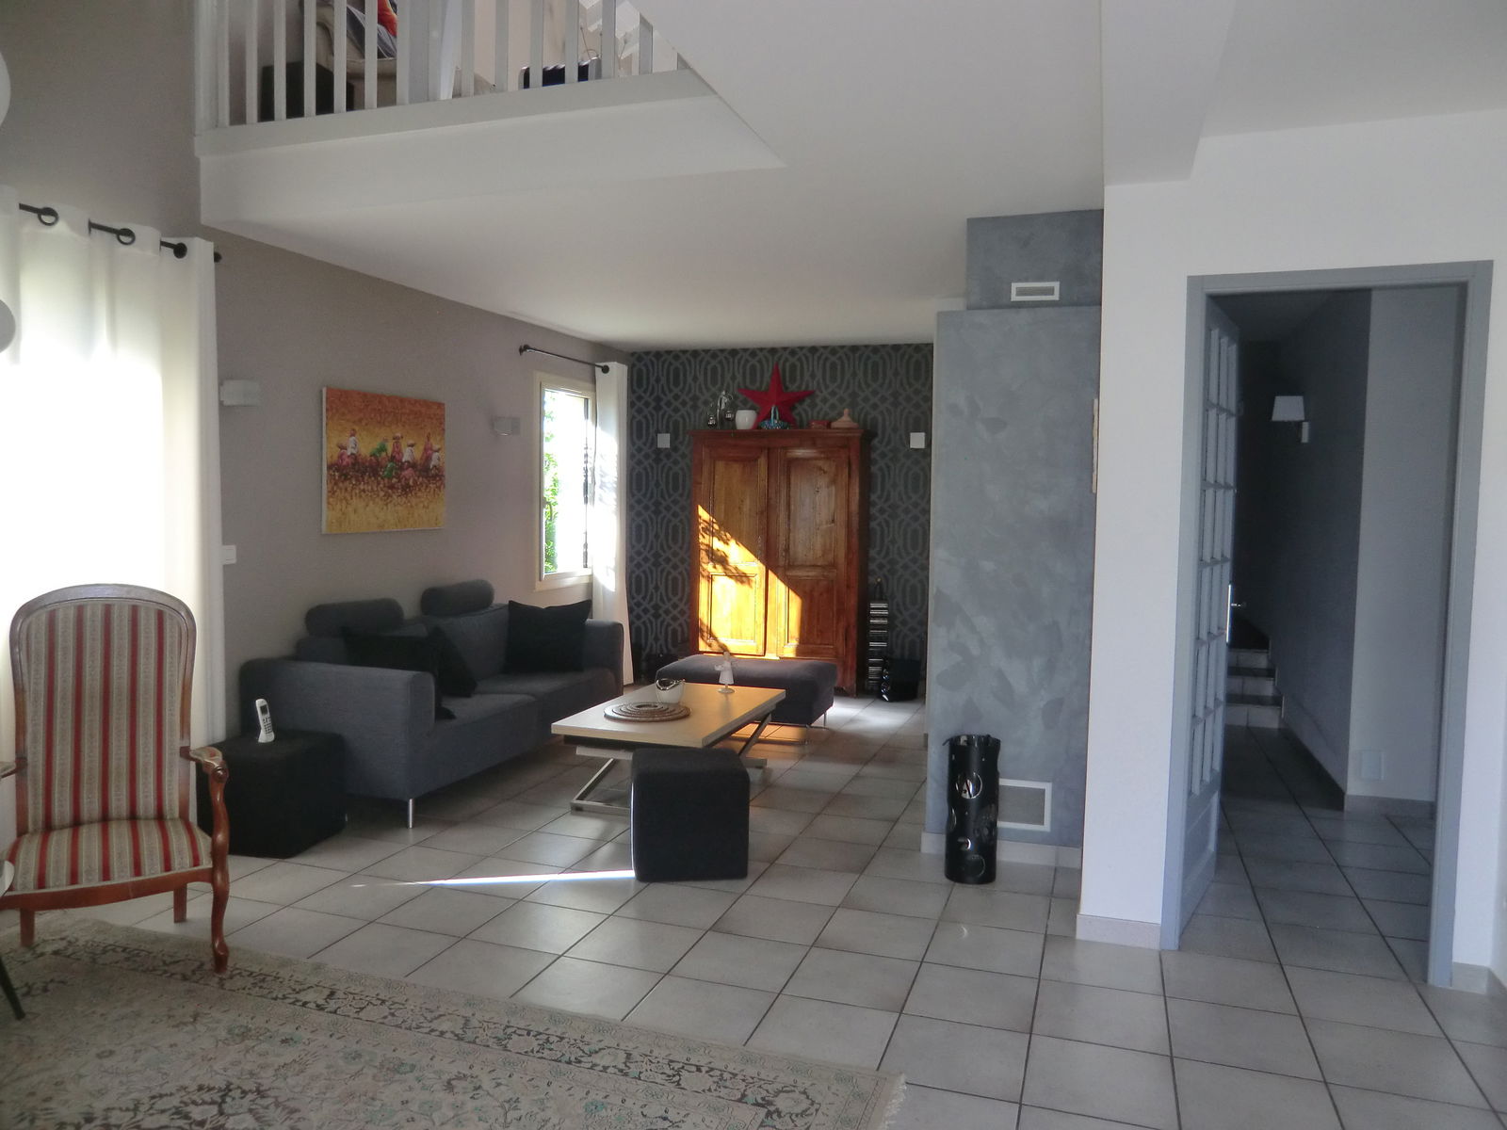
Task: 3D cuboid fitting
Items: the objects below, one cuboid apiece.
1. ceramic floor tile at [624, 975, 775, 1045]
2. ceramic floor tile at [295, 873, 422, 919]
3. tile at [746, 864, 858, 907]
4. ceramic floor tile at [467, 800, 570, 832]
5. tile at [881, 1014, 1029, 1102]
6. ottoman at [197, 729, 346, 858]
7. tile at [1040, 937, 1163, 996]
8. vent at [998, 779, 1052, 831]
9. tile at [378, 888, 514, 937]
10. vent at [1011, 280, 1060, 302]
[{"bbox_3d":[-0.142,1.210,2.831,0.337,0.010,0.337,2,3,18],"label":"ceramic floor tile"},{"bbox_3d":[-1.340,1.154,3.596,0.338,0.010,0.338,2,3,18],"label":"ceramic floor tile"},{"bbox_3d":[0.183,1.166,3.816,0.338,0.010,0.338,2,3,18],"label":"tile"},{"bbox_3d":[-1.006,1.103,4.558,0.337,0.010,0.337,2,3,18],"label":"ceramic floor tile"},{"bbox_3d":[0.510,1.233,2.621,0.338,0.010,0.338,2,3,18],"label":"tile"},{"bbox_3d":[-1.896,0.890,4.131,0.394,0.399,0.394,2,3,9],"label":"ottoman"},{"bbox_3d":[1.044,1.200,3.135,0.337,0.010,0.337,2,3,18],"label":"tile"},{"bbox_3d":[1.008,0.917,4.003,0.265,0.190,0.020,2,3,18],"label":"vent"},{"bbox_3d":[-1.004,1.154,3.461,0.337,0.010,0.337,2,3,18],"label":"tile"},{"bbox_3d":[1.127,-1.094,4.167,0.186,0.073,0.020,2,3,18],"label":"vent"}]

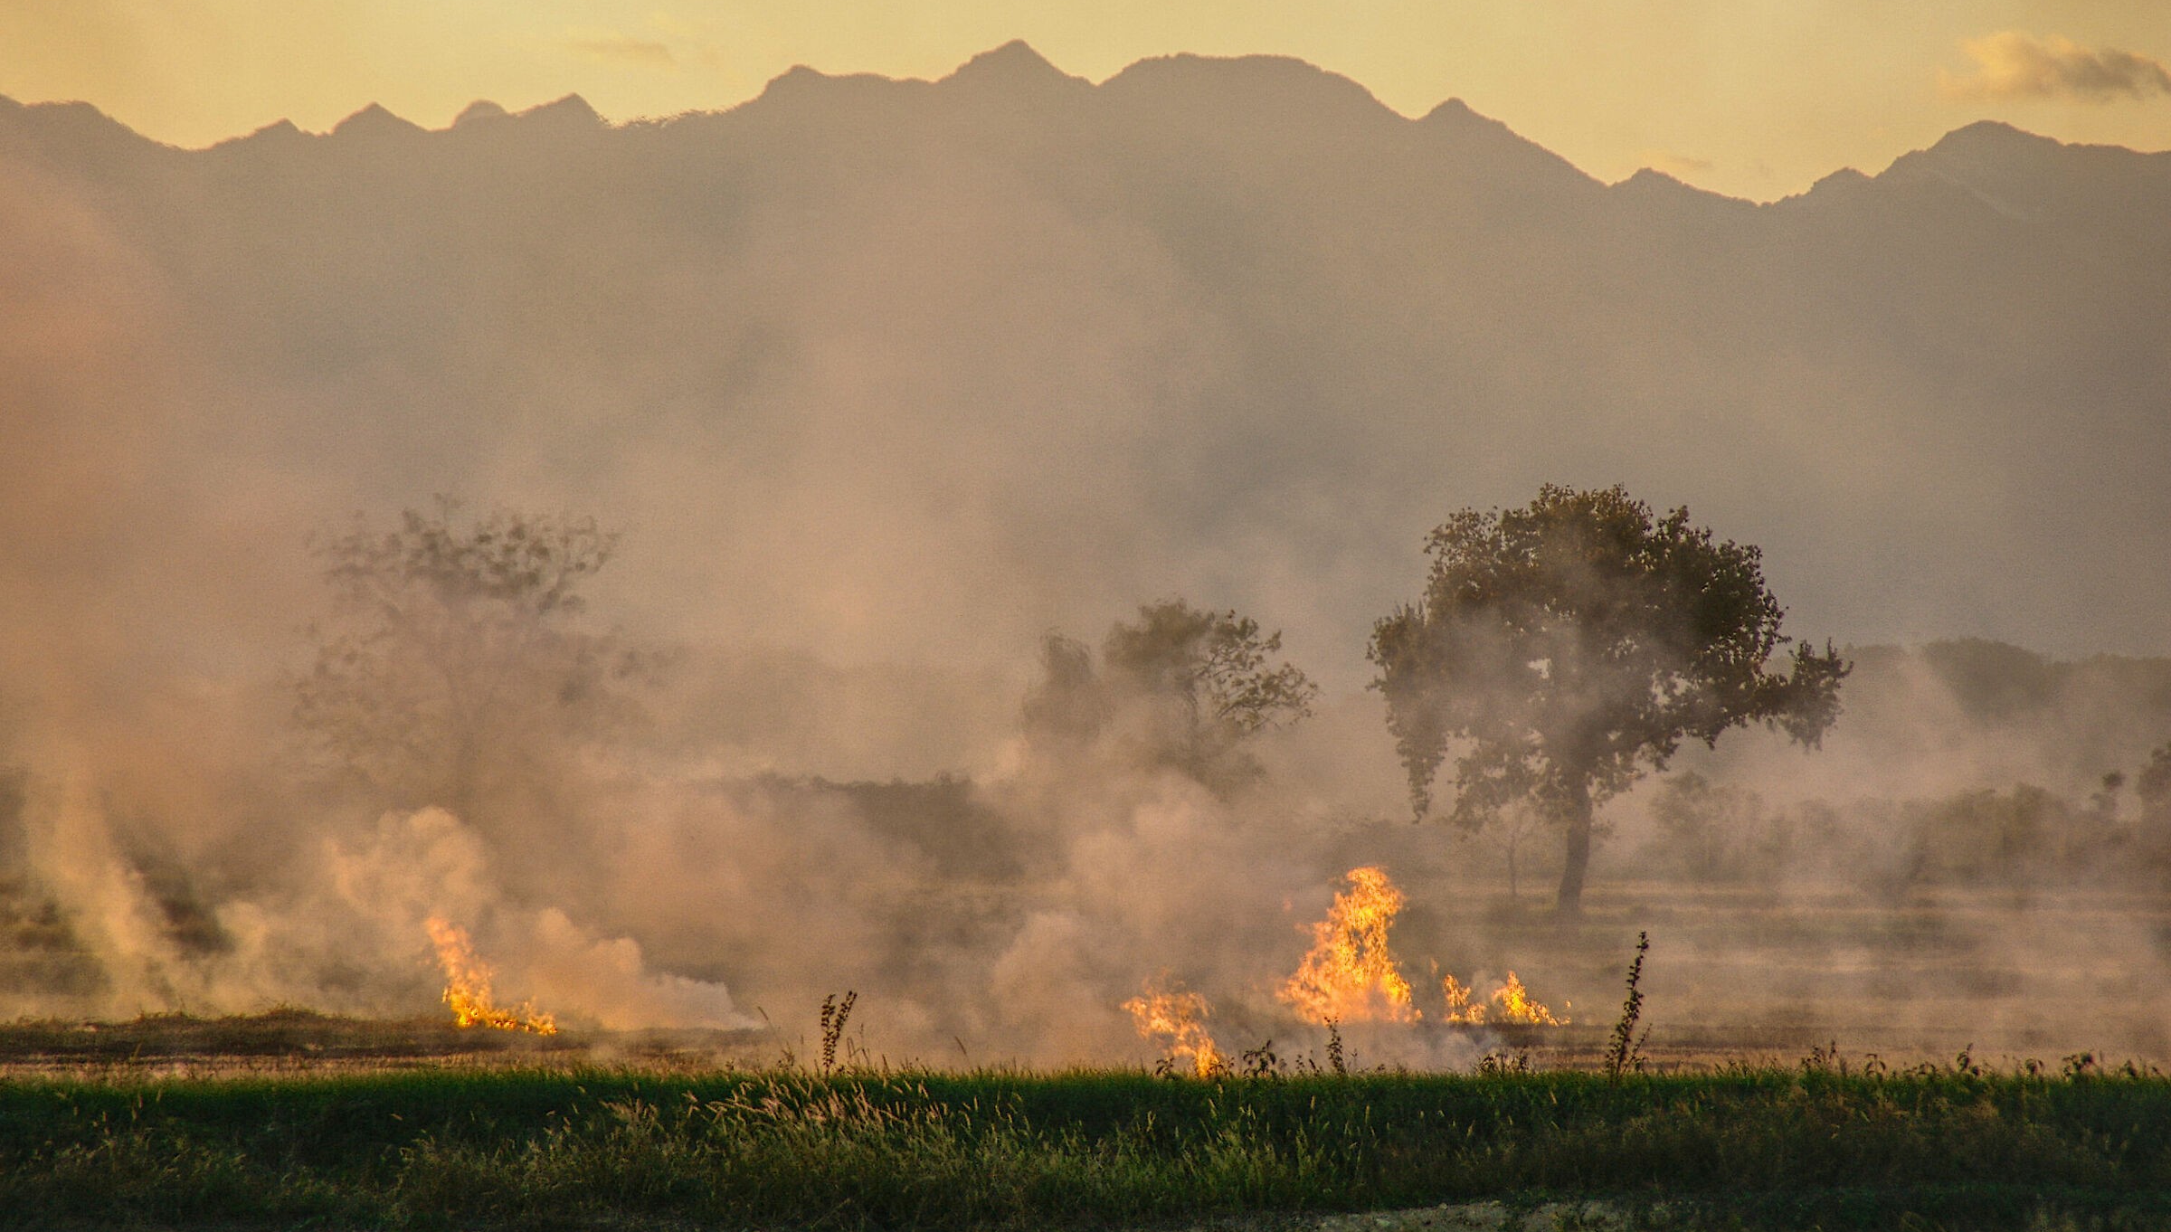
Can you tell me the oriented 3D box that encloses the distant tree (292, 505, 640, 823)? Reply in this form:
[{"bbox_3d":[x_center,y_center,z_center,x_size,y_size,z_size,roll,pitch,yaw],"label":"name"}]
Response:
[{"bbox_3d":[-13.133,1.788,385.000,7.510,8.560,7.200,0,-1,0],"label":"distant tree"}]

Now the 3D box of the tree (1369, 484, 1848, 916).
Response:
[{"bbox_3d":[10.116,1.625,350.000,9.300,8.370,8.600,0,-1,0],"label":"tree"}]

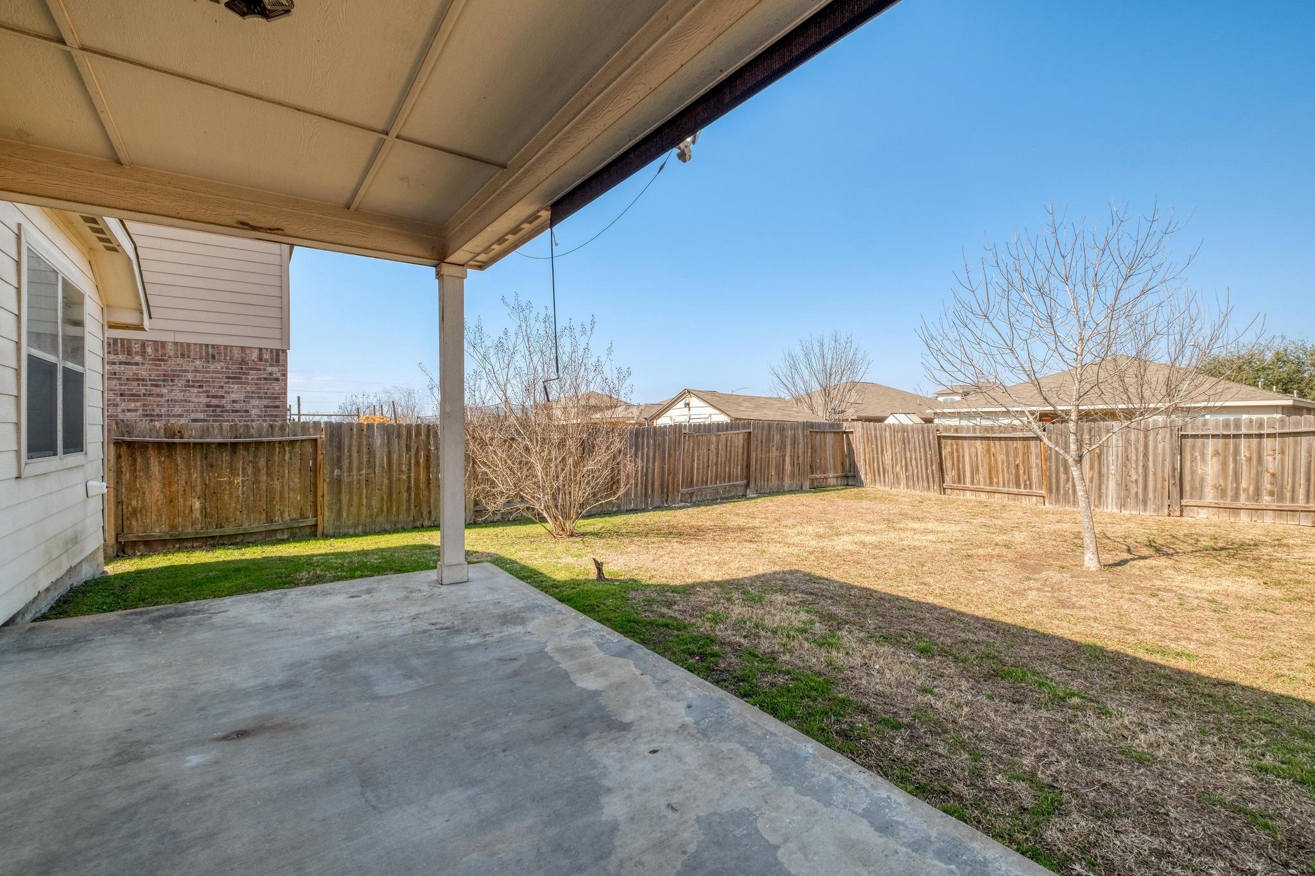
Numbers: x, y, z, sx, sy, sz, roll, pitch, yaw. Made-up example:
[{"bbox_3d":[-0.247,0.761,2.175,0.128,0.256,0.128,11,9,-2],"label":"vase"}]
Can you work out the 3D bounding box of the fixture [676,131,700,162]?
[{"bbox_3d":[0.136,-1.455,2.720,0.170,0.180,0.220,0,1,-37],"label":"fixture"}]

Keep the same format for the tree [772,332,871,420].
[{"bbox_3d":[5.700,-1.150,19.000,3.500,5.000,3.400,0,1,0],"label":"tree"}]

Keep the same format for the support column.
[{"bbox_3d":[-1.653,-0.108,4.402,0.200,2.520,0.200,0,1,-37],"label":"support column"}]

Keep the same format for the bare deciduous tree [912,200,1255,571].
[{"bbox_3d":[4.760,-0.560,6.100,3.650,4.020,3.500,0,1,0],"label":"bare deciduous tree"}]

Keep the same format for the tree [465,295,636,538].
[{"bbox_3d":[-1.945,-0.360,8.400,3.200,3.700,3.100,0,1,0],"label":"tree"}]

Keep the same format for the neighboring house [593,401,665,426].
[{"bbox_3d":[-2.450,-0.750,40.000,11.000,4.100,10.500,0,1,-37],"label":"neighboring house"}]

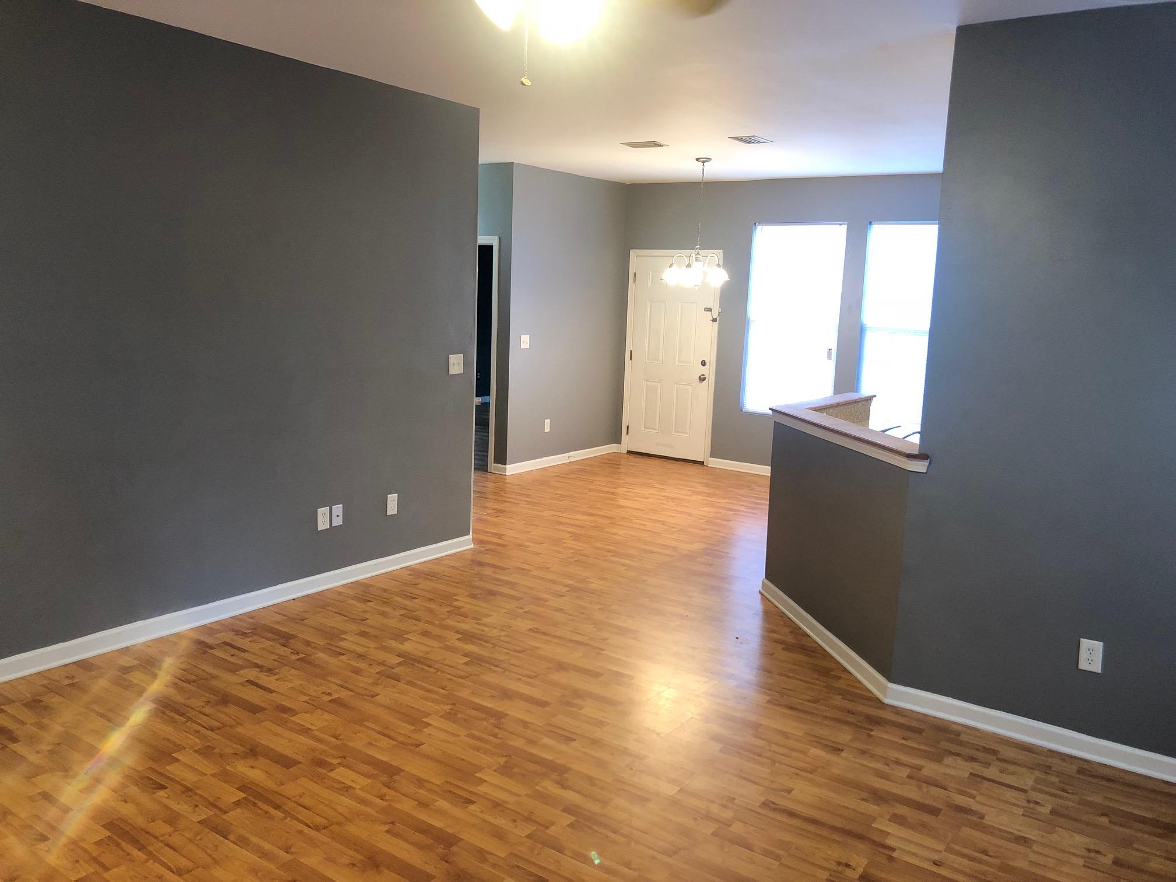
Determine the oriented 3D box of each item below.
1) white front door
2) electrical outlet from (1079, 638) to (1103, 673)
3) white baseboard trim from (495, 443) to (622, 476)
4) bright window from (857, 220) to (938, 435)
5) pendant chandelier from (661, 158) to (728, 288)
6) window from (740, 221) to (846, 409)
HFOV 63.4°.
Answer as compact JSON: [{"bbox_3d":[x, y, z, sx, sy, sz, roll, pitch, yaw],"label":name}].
[{"bbox_3d":[0.840,-0.856,9.630,1.051,2.104,0.101,8,11,35],"label":"white front door"},{"bbox_3d":[1.846,0.791,3.494,0.072,0.115,0.010,8,11,35],"label":"electrical outlet"},{"bbox_3d":[-0.262,0.165,9.352,0.183,0.085,1.875,8,11,35],"label":"white baseboard trim"},{"bbox_3d":[2.828,-0.976,8.192,0.906,1.782,0.098,8,11,35],"label":"bright window"},{"bbox_3d":[0.903,-1.740,7.664,0.535,1.017,0.535,2,9,0],"label":"pendant chandelier"},{"bbox_3d":[1.913,-1.111,8.836,0.906,1.782,0.098,8,11,35],"label":"window"}]

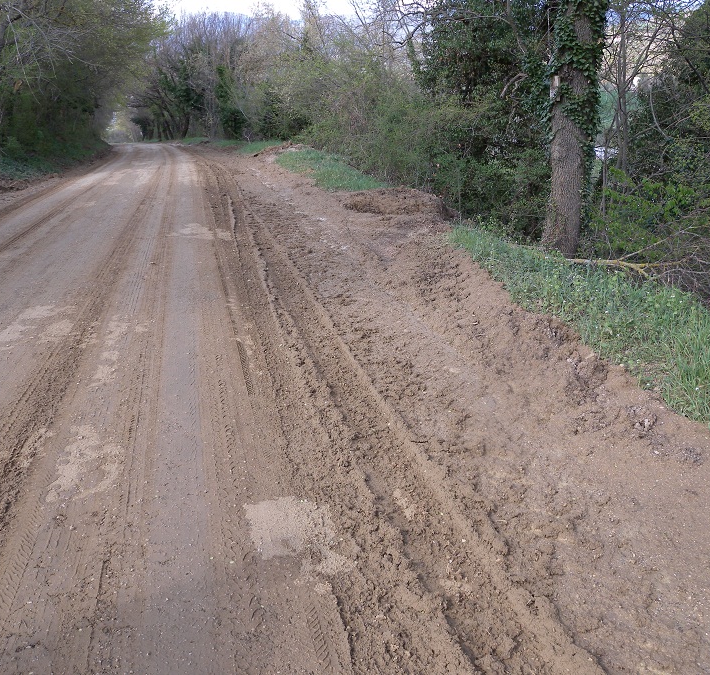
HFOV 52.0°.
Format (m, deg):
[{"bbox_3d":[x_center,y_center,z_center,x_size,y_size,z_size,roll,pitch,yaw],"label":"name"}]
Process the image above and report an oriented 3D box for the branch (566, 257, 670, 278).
[{"bbox_3d":[2.704,-0.726,7.500,1.120,0.180,0.360,4,18,11],"label":"branch"}]

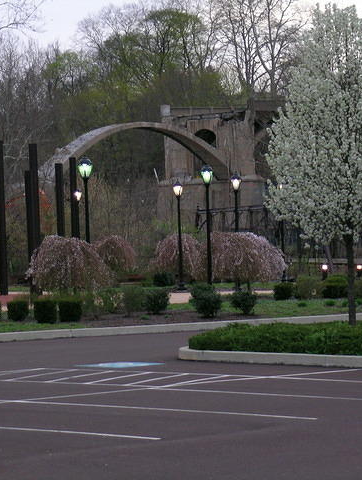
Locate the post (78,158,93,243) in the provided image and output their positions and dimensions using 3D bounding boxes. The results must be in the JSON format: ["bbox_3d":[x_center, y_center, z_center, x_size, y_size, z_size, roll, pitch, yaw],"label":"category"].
[{"bbox_3d":[-2.678,-0.187,54.300,0.410,4.322,0.410,-2,0,0],"label":"post"}]

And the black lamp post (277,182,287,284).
[{"bbox_3d":[4.840,-0.367,89.465,0.460,4.720,0.460,-2,0,0],"label":"black lamp post"}]

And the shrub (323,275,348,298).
[{"bbox_3d":[5.104,1.541,62.500,0.895,0.795,0.850,-2,1,0],"label":"shrub"}]

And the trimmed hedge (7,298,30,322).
[{"bbox_3d":[-4.076,1.756,47.300,0.540,0.527,0.540,-2,0,0],"label":"trimmed hedge"}]

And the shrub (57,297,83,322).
[{"bbox_3d":[-2.886,1.812,49.309,0.659,0.669,0.659,-2,0,0],"label":"shrub"}]

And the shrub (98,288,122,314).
[{"bbox_3d":[-2.072,1.771,54.739,0.694,0.726,0.694,-2,0,0],"label":"shrub"}]

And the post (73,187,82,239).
[{"bbox_3d":[-4.755,-0.055,87.924,0.460,4.662,0.460,-2,0,0],"label":"post"}]

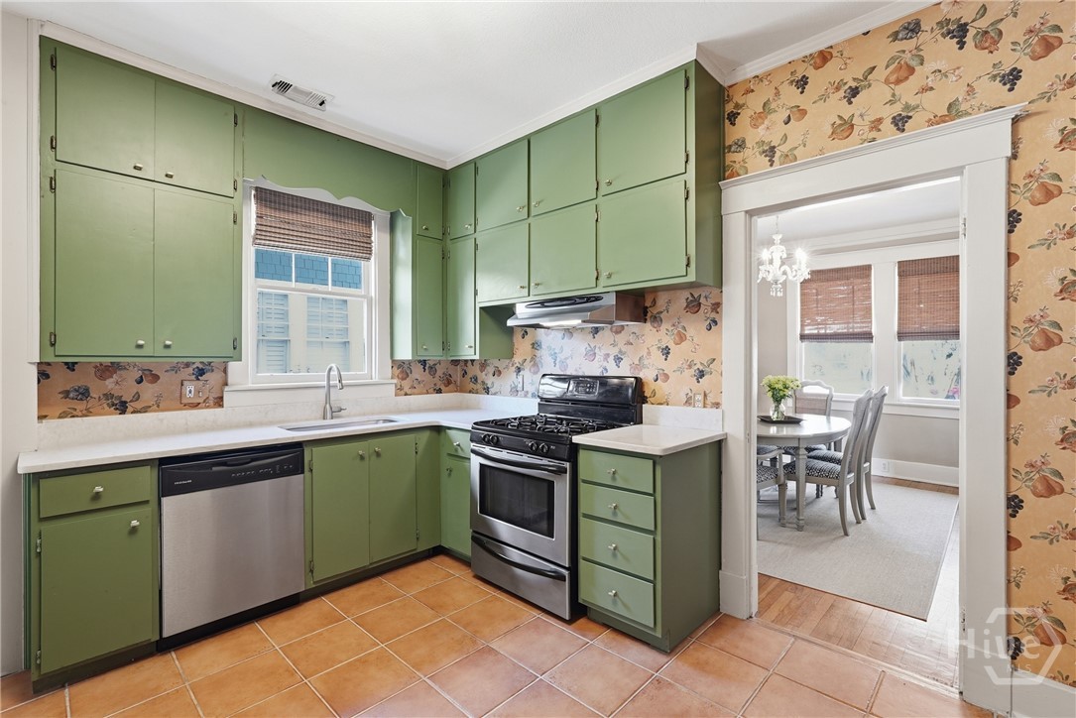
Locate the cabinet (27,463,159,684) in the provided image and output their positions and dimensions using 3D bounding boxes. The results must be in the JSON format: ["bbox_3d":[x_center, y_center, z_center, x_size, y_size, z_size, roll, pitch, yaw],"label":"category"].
[{"bbox_3d":[-1.976,0.869,2.124,0.571,0.884,0.390,0,0,44],"label":"cabinet"}]

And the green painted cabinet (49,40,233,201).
[{"bbox_3d":[-2.002,-1.145,2.474,0.300,0.520,0.704,0,0,43],"label":"green painted cabinet"}]

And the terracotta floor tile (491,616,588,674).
[{"bbox_3d":[0.009,1.315,2.203,0.330,0.012,0.330,0,0,43],"label":"terracotta floor tile"}]

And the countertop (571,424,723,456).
[{"bbox_3d":[0.577,0.400,2.426,0.502,0.034,0.640,0,0,43],"label":"countertop"}]

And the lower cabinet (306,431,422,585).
[{"bbox_3d":[-1.190,0.824,2.976,0.593,0.789,0.713,0,0,43],"label":"lower cabinet"}]

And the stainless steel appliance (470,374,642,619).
[{"bbox_3d":[0.098,0.706,2.825,0.762,1.200,0.730,0,0,43],"label":"stainless steel appliance"}]

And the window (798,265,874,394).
[{"bbox_3d":[3.478,-0.318,5.604,0.770,1.510,0.080,0,0,43],"label":"window"}]

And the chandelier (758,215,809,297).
[{"bbox_3d":[2.105,-0.938,4.204,0.550,0.740,0.550,0,0,43],"label":"chandelier"}]

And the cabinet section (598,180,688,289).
[{"bbox_3d":[0.641,-0.634,2.616,0.524,0.474,0.320,-1,-1,43],"label":"cabinet section"}]

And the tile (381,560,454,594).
[{"bbox_3d":[-0.723,1.314,2.889,0.330,0.010,0.330,0,0,43],"label":"tile"}]

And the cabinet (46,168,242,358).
[{"bbox_3d":[-1.985,-0.416,2.440,0.303,0.844,0.723,0,0,43],"label":"cabinet"}]

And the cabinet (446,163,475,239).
[{"bbox_3d":[-0.436,-1.132,3.569,0.309,0.514,0.323,0,0,44],"label":"cabinet"}]

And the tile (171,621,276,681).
[{"bbox_3d":[-1.416,1.313,2.156,0.330,0.010,0.330,0,0,43],"label":"tile"}]

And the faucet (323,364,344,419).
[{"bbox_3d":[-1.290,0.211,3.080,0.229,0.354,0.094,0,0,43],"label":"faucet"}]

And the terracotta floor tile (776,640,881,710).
[{"bbox_3d":[1.200,1.303,1.986,0.331,0.010,0.323,0,0,44],"label":"terracotta floor tile"}]

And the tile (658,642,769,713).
[{"bbox_3d":[0.728,1.307,1.978,0.330,0.010,0.330,0,0,43],"label":"tile"}]

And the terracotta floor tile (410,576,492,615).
[{"bbox_3d":[-0.479,1.311,2.658,0.331,0.010,0.331,0,0,44],"label":"terracotta floor tile"}]

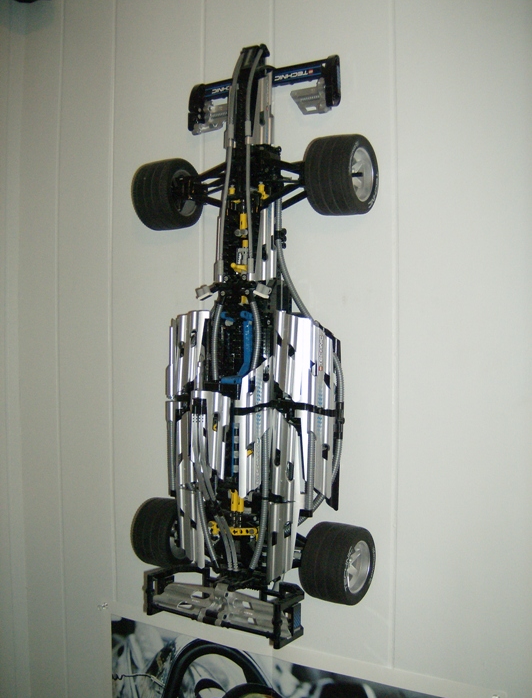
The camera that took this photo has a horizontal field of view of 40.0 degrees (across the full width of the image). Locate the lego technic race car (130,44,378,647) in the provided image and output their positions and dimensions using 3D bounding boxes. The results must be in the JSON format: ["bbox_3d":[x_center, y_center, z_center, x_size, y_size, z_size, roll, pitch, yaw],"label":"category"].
[{"bbox_3d":[-0.037,-0.024,0.828,0.295,0.664,0.144,1,2,31],"label":"lego technic race car"}]

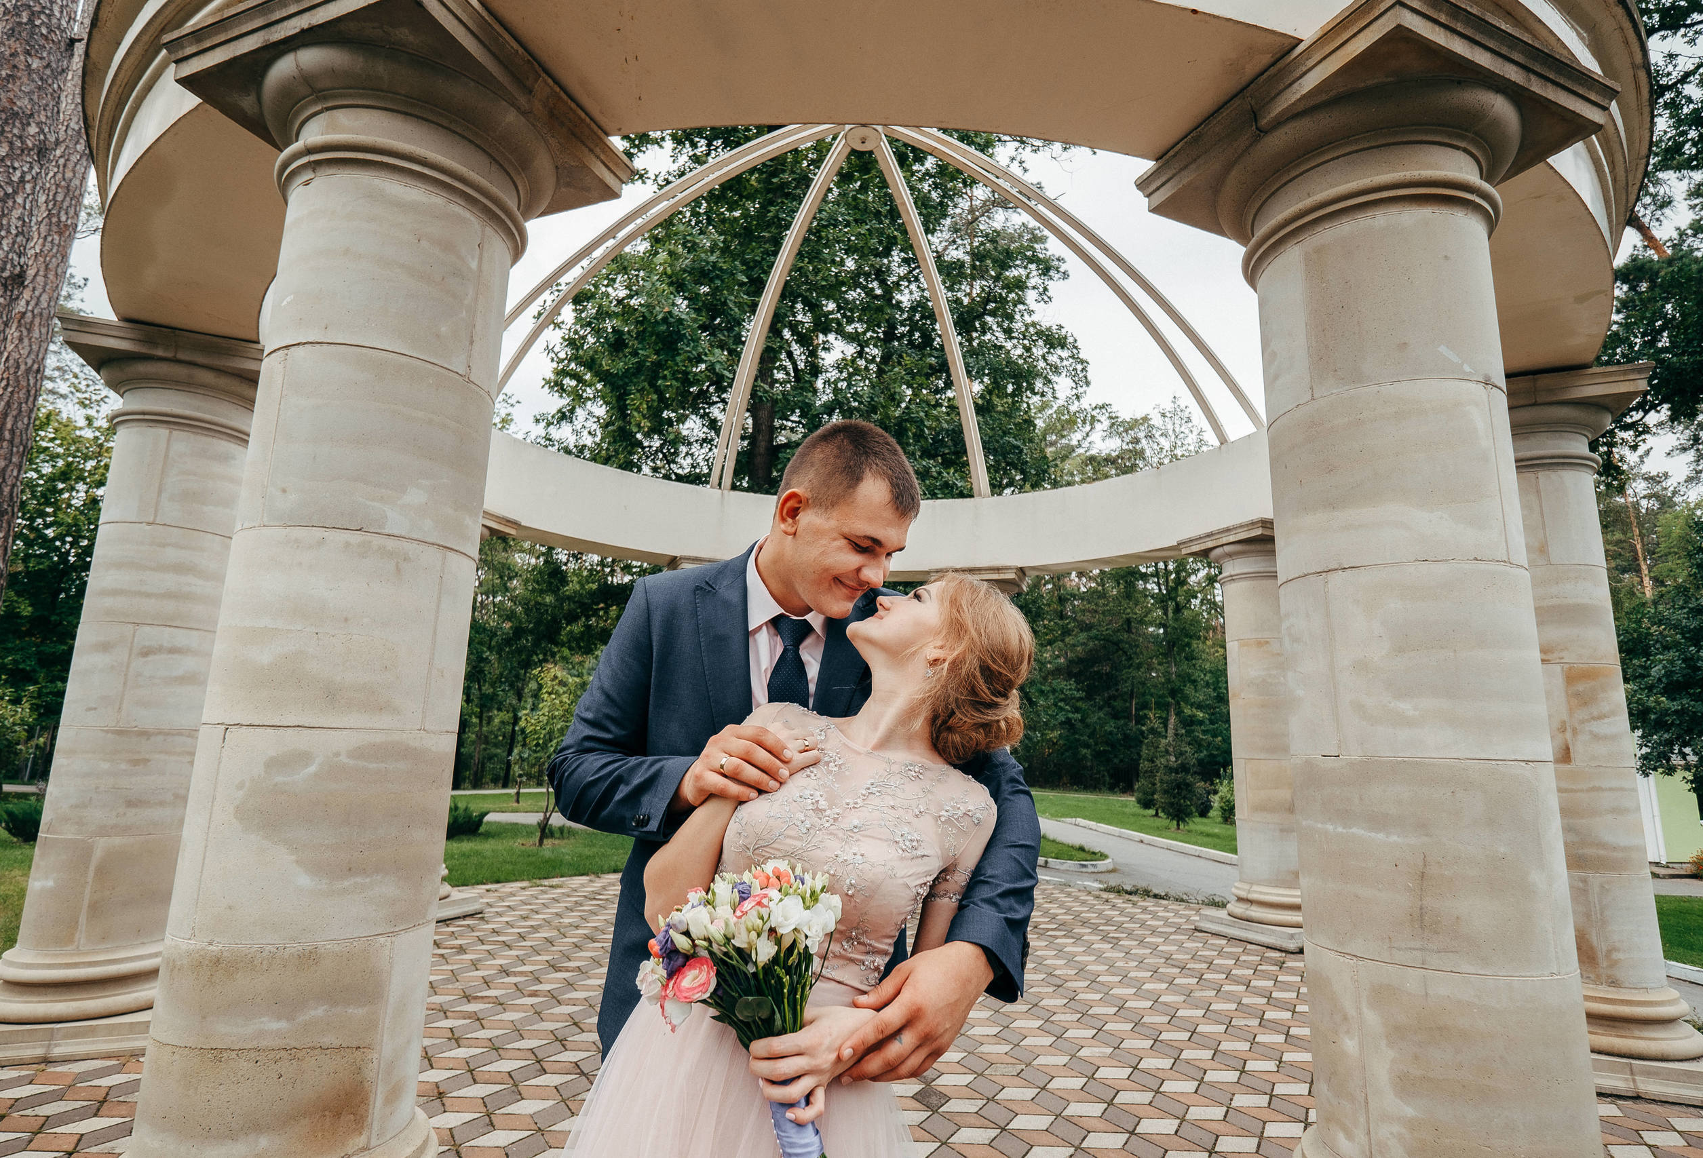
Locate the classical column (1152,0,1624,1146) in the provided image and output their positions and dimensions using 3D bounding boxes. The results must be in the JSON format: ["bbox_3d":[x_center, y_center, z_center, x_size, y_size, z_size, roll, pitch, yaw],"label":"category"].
[{"bbox_3d":[1.488,0.227,2.204,0.909,3.165,0.909,6,-12,-23],"label":"classical column"}]

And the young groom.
[{"bbox_3d":[-0.084,0.674,1.012,0.610,1.750,0.470,3,-11,-7],"label":"young groom"}]

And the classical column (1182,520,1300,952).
[{"bbox_3d":[3.379,1.207,6.604,0.909,3.165,0.909,6,-12,-23],"label":"classical column"}]

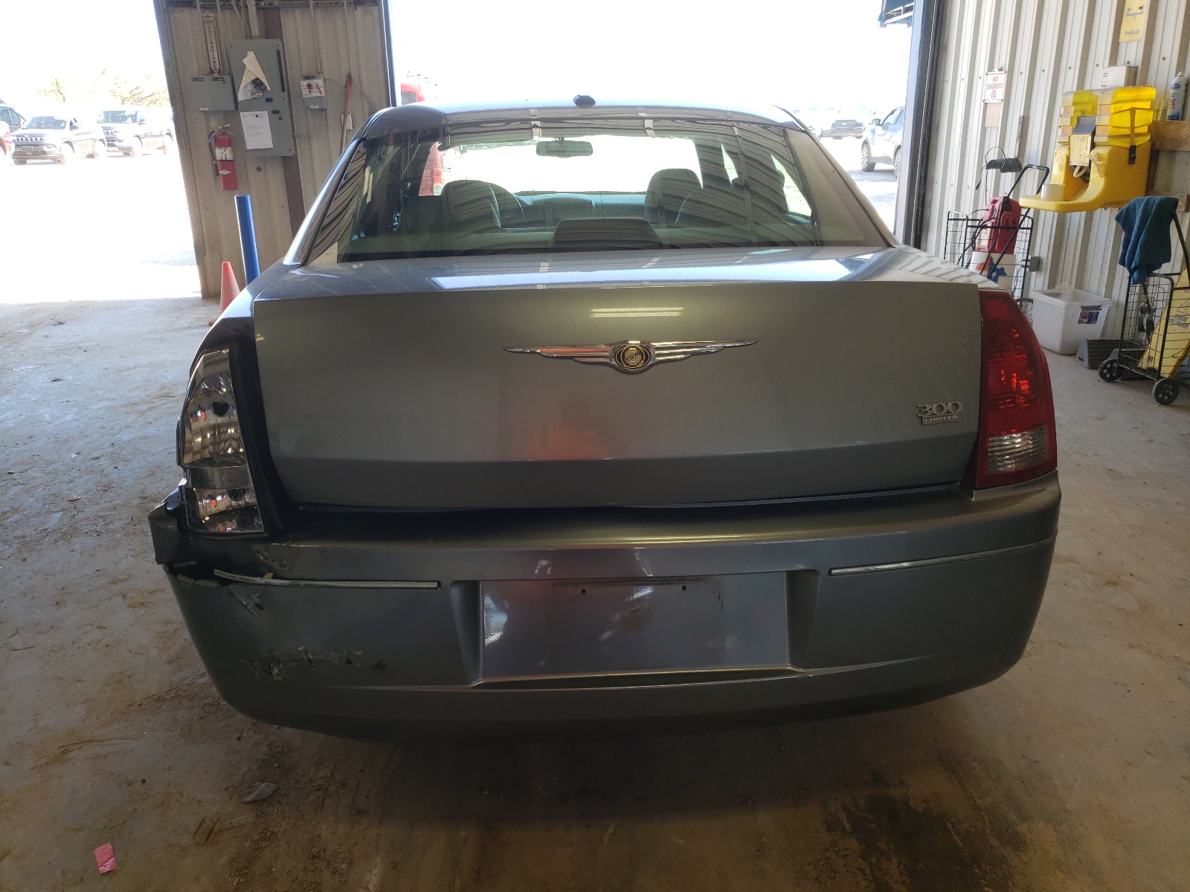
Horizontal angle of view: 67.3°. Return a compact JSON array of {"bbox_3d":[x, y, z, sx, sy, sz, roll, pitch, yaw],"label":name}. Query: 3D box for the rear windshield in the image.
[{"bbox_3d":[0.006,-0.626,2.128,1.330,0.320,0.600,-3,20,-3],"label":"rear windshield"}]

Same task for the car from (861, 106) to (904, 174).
[{"bbox_3d":[7.967,-7.510,21.782,1.860,1.650,4.600,-2,20,-1],"label":"car"}]

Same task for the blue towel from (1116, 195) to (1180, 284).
[{"bbox_3d":[2.674,-0.999,4.353,0.130,0.400,0.260,-3,20,-3],"label":"blue towel"}]

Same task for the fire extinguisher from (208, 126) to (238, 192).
[{"bbox_3d":[-3.036,-2.350,7.302,0.170,0.515,0.150,-3,20,-3],"label":"fire extinguisher"}]

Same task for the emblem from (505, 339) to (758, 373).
[{"bbox_3d":[0.061,-0.147,1.490,0.425,0.056,0.022,-3,20,-3],"label":"emblem"}]

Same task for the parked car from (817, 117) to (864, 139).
[{"bbox_3d":[13.450,-17.239,47.683,1.840,1.580,4.600,4,21,14],"label":"parked car"}]

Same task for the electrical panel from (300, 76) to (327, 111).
[{"bbox_3d":[-2.248,-2.854,7.205,0.165,0.260,0.110,-3,20,-3],"label":"electrical panel"}]

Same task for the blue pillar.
[{"bbox_3d":[-2.597,-1.431,6.767,0.118,0.900,0.118,-3,20,-3],"label":"blue pillar"}]

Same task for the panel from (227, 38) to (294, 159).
[{"bbox_3d":[-2.652,-2.798,7.209,0.380,0.870,0.140,-3,20,-3],"label":"panel"}]

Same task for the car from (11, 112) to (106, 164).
[{"bbox_3d":[-20.190,-11.589,33.682,1.870,1.700,4.550,-4,20,-6],"label":"car"}]

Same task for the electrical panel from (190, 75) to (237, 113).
[{"bbox_3d":[-3.039,-2.825,7.163,0.320,0.265,0.120,-3,20,-3],"label":"electrical panel"}]

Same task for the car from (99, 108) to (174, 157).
[{"bbox_3d":[-19.632,-13.345,37.986,1.900,1.740,4.650,-2,20,-2],"label":"car"}]

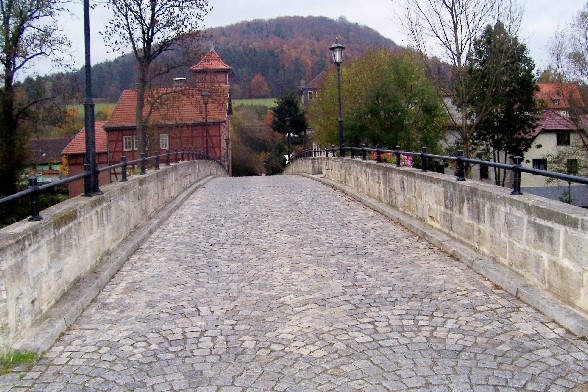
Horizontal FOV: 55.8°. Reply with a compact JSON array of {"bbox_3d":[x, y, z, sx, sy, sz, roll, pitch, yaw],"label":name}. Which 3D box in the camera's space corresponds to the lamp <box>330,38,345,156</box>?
[{"bbox_3d":[1.434,-3.104,17.500,0.460,3.760,0.460,-2,1,0],"label":"lamp"}]

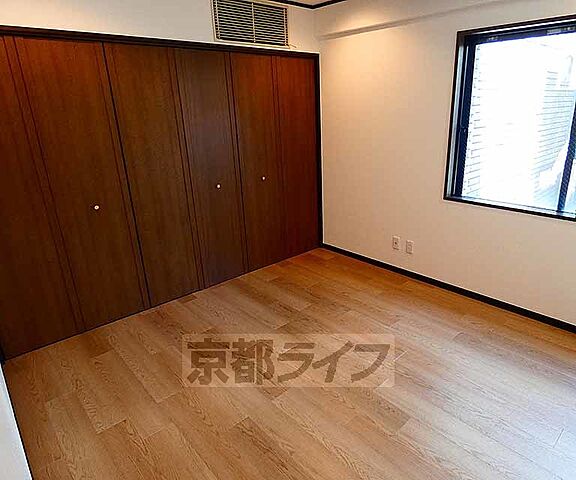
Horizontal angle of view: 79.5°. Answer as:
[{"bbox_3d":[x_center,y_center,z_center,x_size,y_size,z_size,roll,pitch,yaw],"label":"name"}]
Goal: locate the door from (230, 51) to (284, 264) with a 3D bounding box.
[{"bbox_3d":[-0.256,-0.673,3.366,0.497,1.970,0.040,-17,24,-37],"label":"door"}]

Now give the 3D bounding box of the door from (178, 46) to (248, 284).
[{"bbox_3d":[-0.634,-0.555,3.073,0.487,1.970,0.040,-17,24,-37],"label":"door"}]

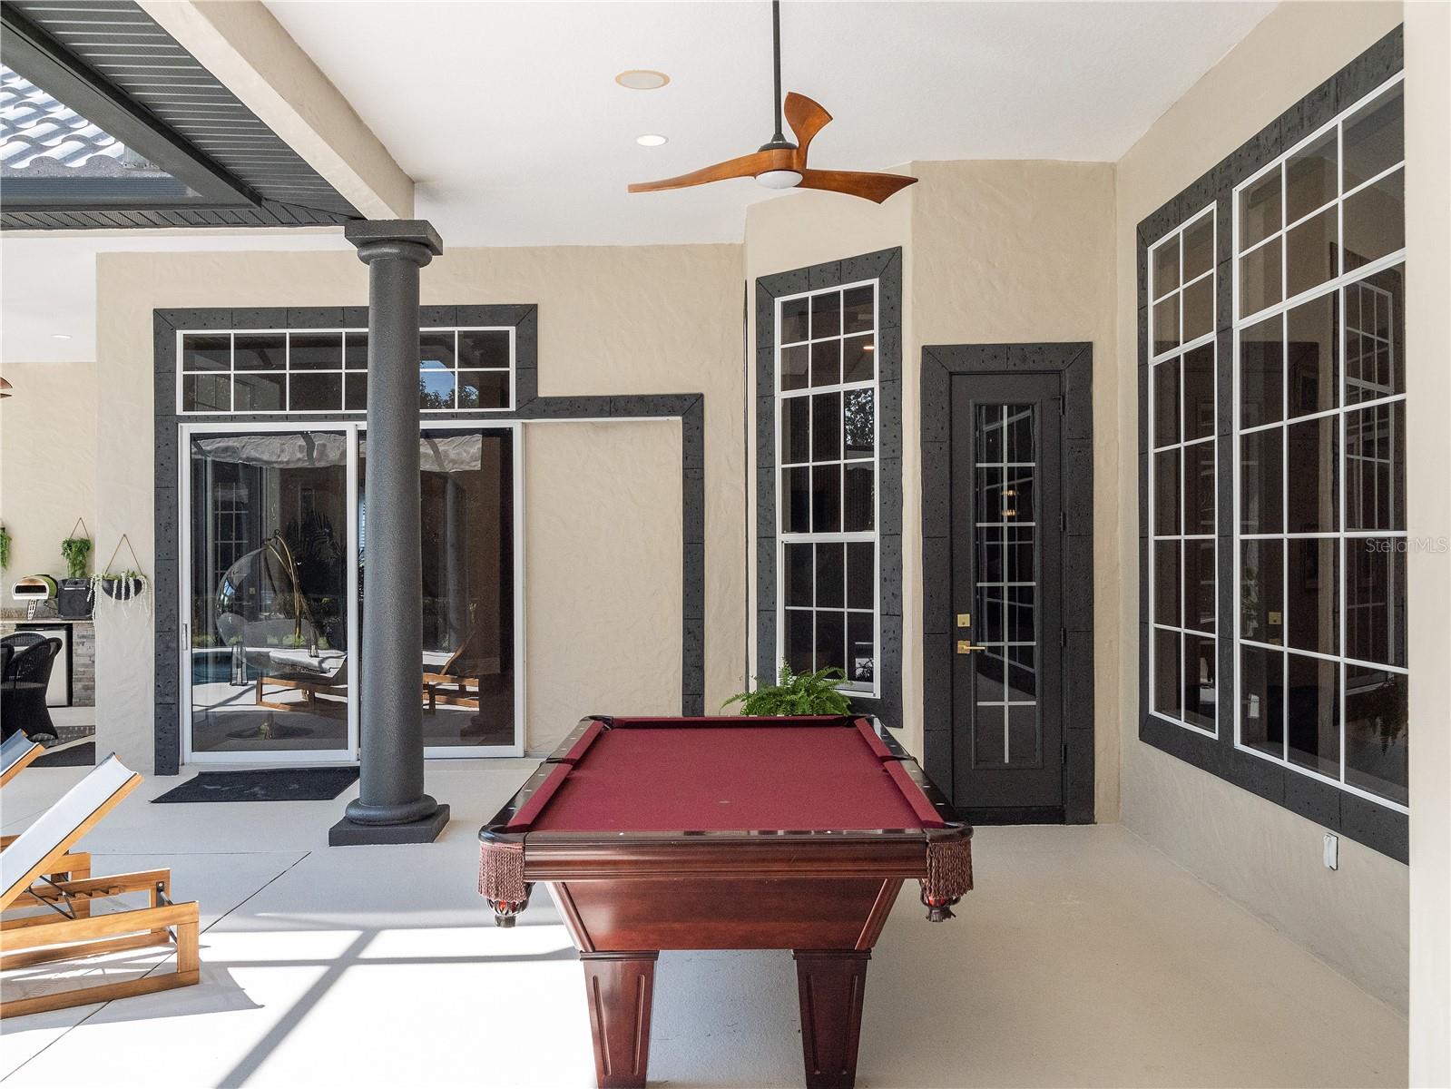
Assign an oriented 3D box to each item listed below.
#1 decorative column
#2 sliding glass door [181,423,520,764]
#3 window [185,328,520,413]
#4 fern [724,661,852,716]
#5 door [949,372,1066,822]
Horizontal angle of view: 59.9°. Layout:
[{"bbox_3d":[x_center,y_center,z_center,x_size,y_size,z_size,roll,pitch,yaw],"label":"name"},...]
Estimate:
[{"bbox_3d":[-1.850,-0.075,7.000,0.550,3.350,0.560,0,0,-1],"label":"decorative column"},{"bbox_3d":[-2.675,0.345,8.980,2.410,2.410,0.140,0,0,-1],"label":"sliding glass door"},{"bbox_3d":[-2.695,-1.240,8.960,2.400,0.605,0.100,0,0,-1],"label":"window"},{"bbox_3d":[0.375,1.130,7.200,0.720,0.880,0.700,0,0,0],"label":"fern"},{"bbox_3d":[1.596,0.298,7.120,0.645,2.510,0.080,0,0,-1],"label":"door"}]

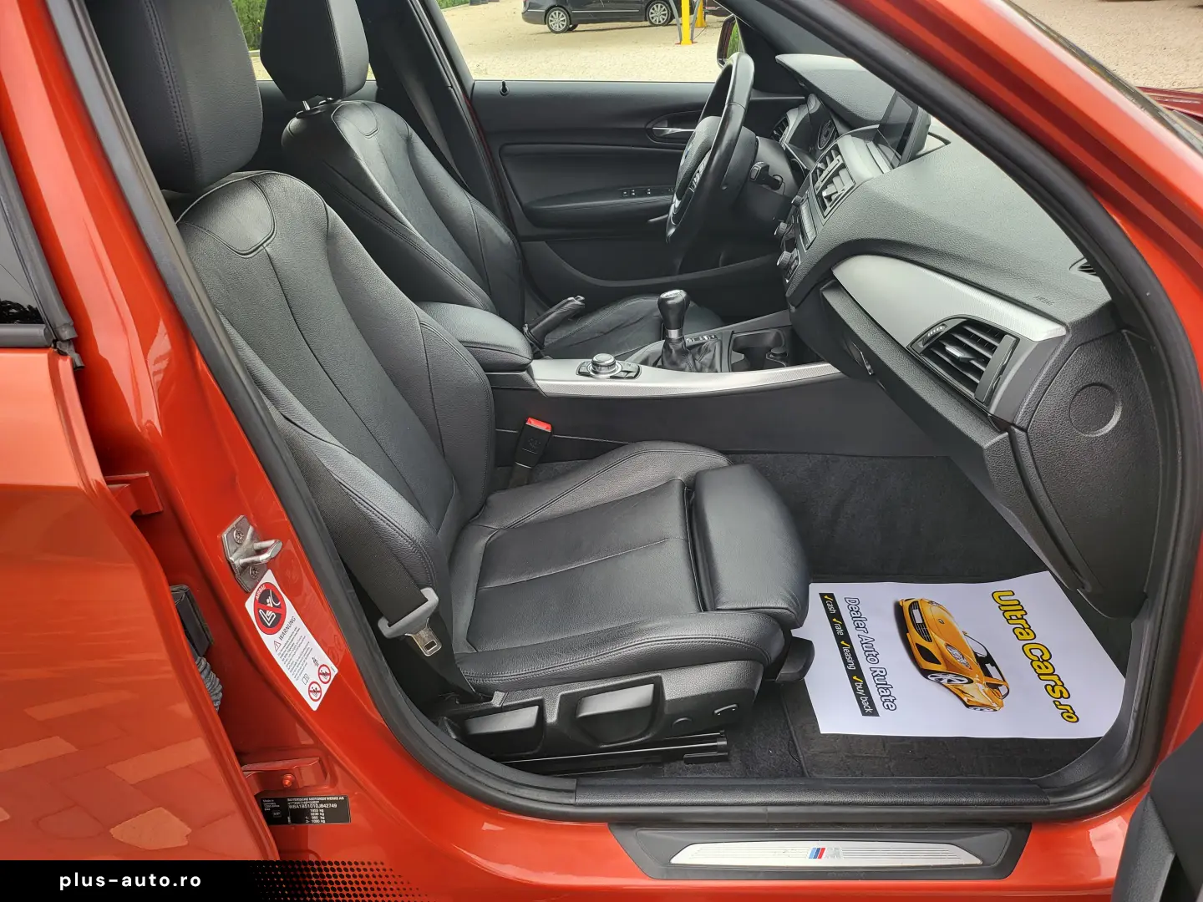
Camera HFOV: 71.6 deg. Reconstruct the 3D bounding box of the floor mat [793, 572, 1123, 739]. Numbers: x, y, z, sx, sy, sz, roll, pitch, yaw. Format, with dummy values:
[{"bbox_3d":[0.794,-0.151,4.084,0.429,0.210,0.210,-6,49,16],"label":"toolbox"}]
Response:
[{"bbox_3d":[0.514,0.291,1.256,0.430,0.022,0.315,-3,31,2],"label":"floor mat"}]

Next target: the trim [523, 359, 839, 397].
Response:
[{"bbox_3d":[0.129,-0.119,1.318,0.485,0.054,0.085,0,31,0],"label":"trim"}]

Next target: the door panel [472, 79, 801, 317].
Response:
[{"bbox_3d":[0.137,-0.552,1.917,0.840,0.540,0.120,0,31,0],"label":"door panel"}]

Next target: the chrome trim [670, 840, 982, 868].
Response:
[{"bbox_3d":[0.229,0.419,0.868,0.322,0.010,0.033,0,31,0],"label":"chrome trim"}]

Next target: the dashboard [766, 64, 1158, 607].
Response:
[{"bbox_3d":[0.543,-0.333,1.287,0.540,0.420,1.400,0,31,0],"label":"dashboard"}]

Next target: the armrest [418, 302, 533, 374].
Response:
[{"bbox_3d":[-0.253,-0.199,1.361,0.290,0.080,0.160,0,31,0],"label":"armrest"}]

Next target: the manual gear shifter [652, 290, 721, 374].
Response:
[{"bbox_3d":[0.137,-0.200,1.364,0.110,0.135,0.095,0,31,0],"label":"manual gear shifter"}]

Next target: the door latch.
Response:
[{"bbox_3d":[-0.268,0.081,0.658,0.037,0.065,0.040,14,34,22],"label":"door latch"}]

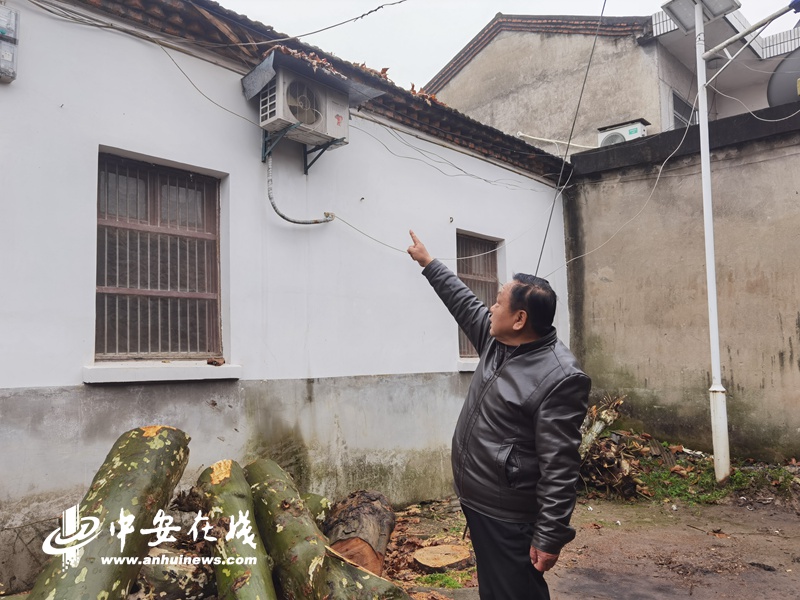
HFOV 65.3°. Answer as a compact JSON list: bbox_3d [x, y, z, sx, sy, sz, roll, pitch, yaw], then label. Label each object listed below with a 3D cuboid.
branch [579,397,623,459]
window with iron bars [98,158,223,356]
[{"bbox_3d":[2.227,1.475,7.000,0.350,0.880,0.350,31,-5,21],"label":"branch"},{"bbox_3d":[-1.846,-0.285,4.825,1.000,1.500,0.100,4,-7,-44],"label":"window with iron bars"}]

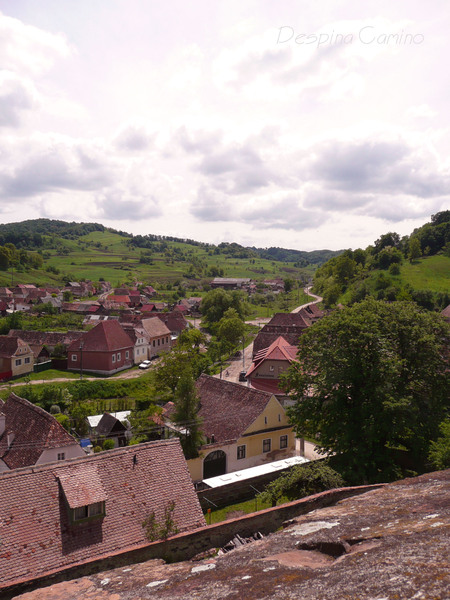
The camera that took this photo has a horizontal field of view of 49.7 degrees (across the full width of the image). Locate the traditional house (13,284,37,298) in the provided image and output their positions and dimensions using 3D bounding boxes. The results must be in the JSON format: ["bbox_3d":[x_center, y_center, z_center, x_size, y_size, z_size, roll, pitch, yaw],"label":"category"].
[{"bbox_3d":[-107.000,-4.420,258.110,11.000,7.600,8.500,-1,3,-10],"label":"traditional house"}]

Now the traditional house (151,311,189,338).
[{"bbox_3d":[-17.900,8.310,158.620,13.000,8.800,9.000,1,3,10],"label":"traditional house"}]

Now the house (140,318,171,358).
[{"bbox_3d":[-20.640,10.340,134.840,7.200,9.800,11.000,1,3,22],"label":"house"}]

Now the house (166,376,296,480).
[{"bbox_3d":[0.700,15.950,68.770,9.800,9.300,17.000,-2,3,-33],"label":"house"}]

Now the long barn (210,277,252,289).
[{"bbox_3d":[4.500,-13.680,399.820,31.000,9.000,13.000,0,3,0],"label":"long barn"}]

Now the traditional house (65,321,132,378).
[{"bbox_3d":[-30.000,11.080,119.870,12.400,11.700,11.400,1,3,21],"label":"traditional house"}]

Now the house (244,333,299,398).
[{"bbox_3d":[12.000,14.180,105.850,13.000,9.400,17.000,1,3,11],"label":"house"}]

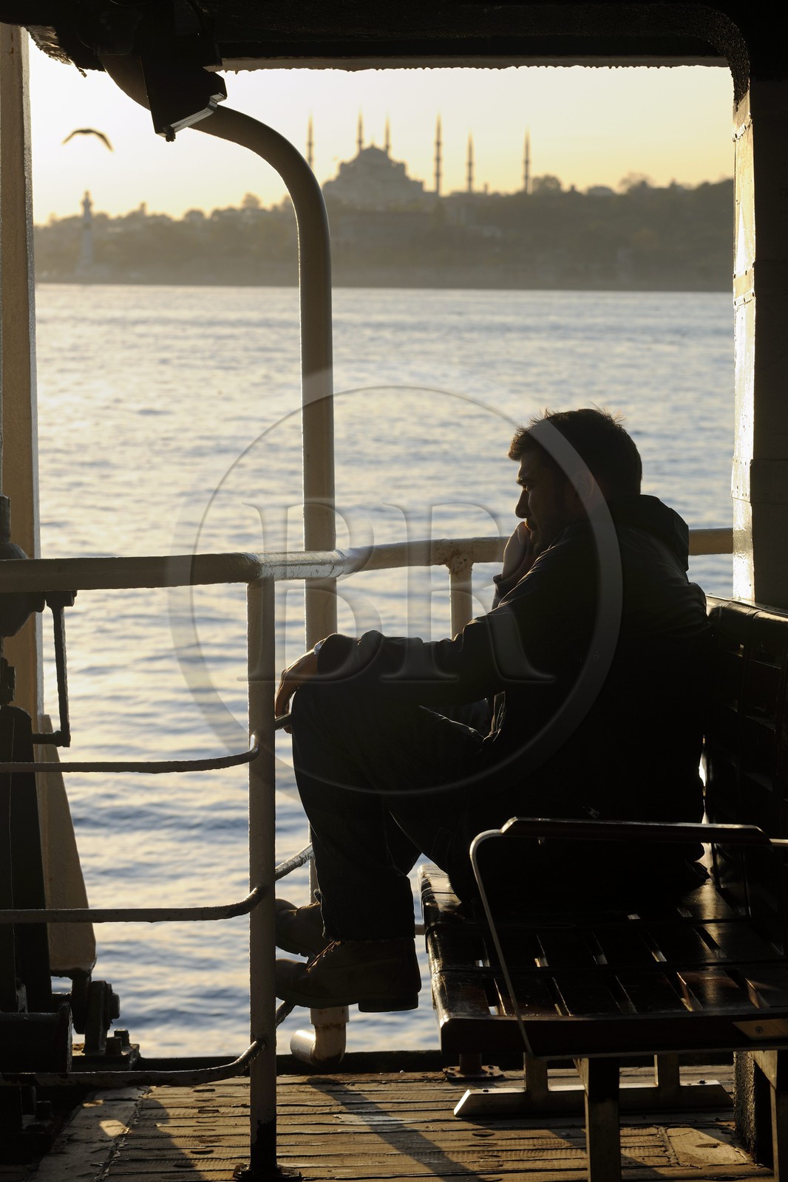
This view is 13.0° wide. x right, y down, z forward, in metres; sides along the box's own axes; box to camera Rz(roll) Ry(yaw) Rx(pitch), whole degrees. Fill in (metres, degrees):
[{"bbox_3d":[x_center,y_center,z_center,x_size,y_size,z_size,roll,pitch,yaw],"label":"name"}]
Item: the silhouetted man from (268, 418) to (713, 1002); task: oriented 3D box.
[{"bbox_3d":[0.170,0.207,6.100,0.750,1.030,0.540,1,5,6],"label":"silhouetted man"}]

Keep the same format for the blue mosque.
[{"bbox_3d":[14.515,-257.462,2081.827,119.000,64.000,67.000,-2,6,-29],"label":"blue mosque"}]

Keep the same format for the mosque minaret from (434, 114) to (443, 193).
[{"bbox_3d":[26.007,-254.663,2052.894,5.500,64.000,5.500,1,5,0],"label":"mosque minaret"}]

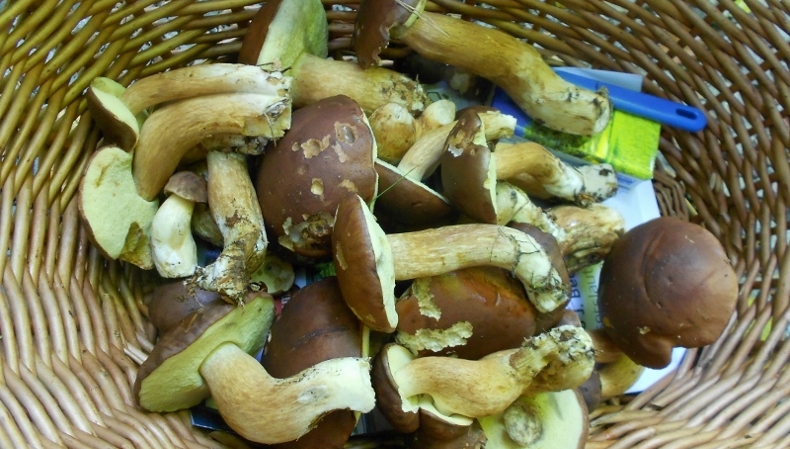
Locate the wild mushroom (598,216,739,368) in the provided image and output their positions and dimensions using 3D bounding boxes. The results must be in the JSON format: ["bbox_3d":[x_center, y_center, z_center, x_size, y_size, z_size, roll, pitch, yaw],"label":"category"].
[{"bbox_3d":[0.158,0.042,0.352,0.079,0.060,0.080,0,78,6],"label":"wild mushroom"}]

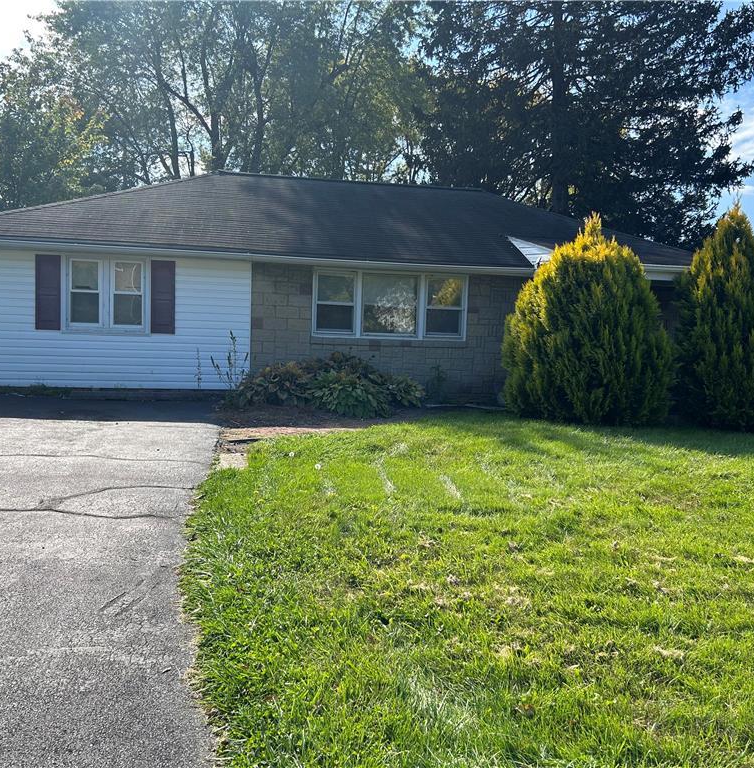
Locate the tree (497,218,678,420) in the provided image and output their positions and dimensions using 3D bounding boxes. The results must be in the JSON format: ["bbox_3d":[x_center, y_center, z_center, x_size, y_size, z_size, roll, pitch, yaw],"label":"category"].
[{"bbox_3d":[3.053,-0.936,11.066,2.400,2.975,2.400,1,4,-13],"label":"tree"}]

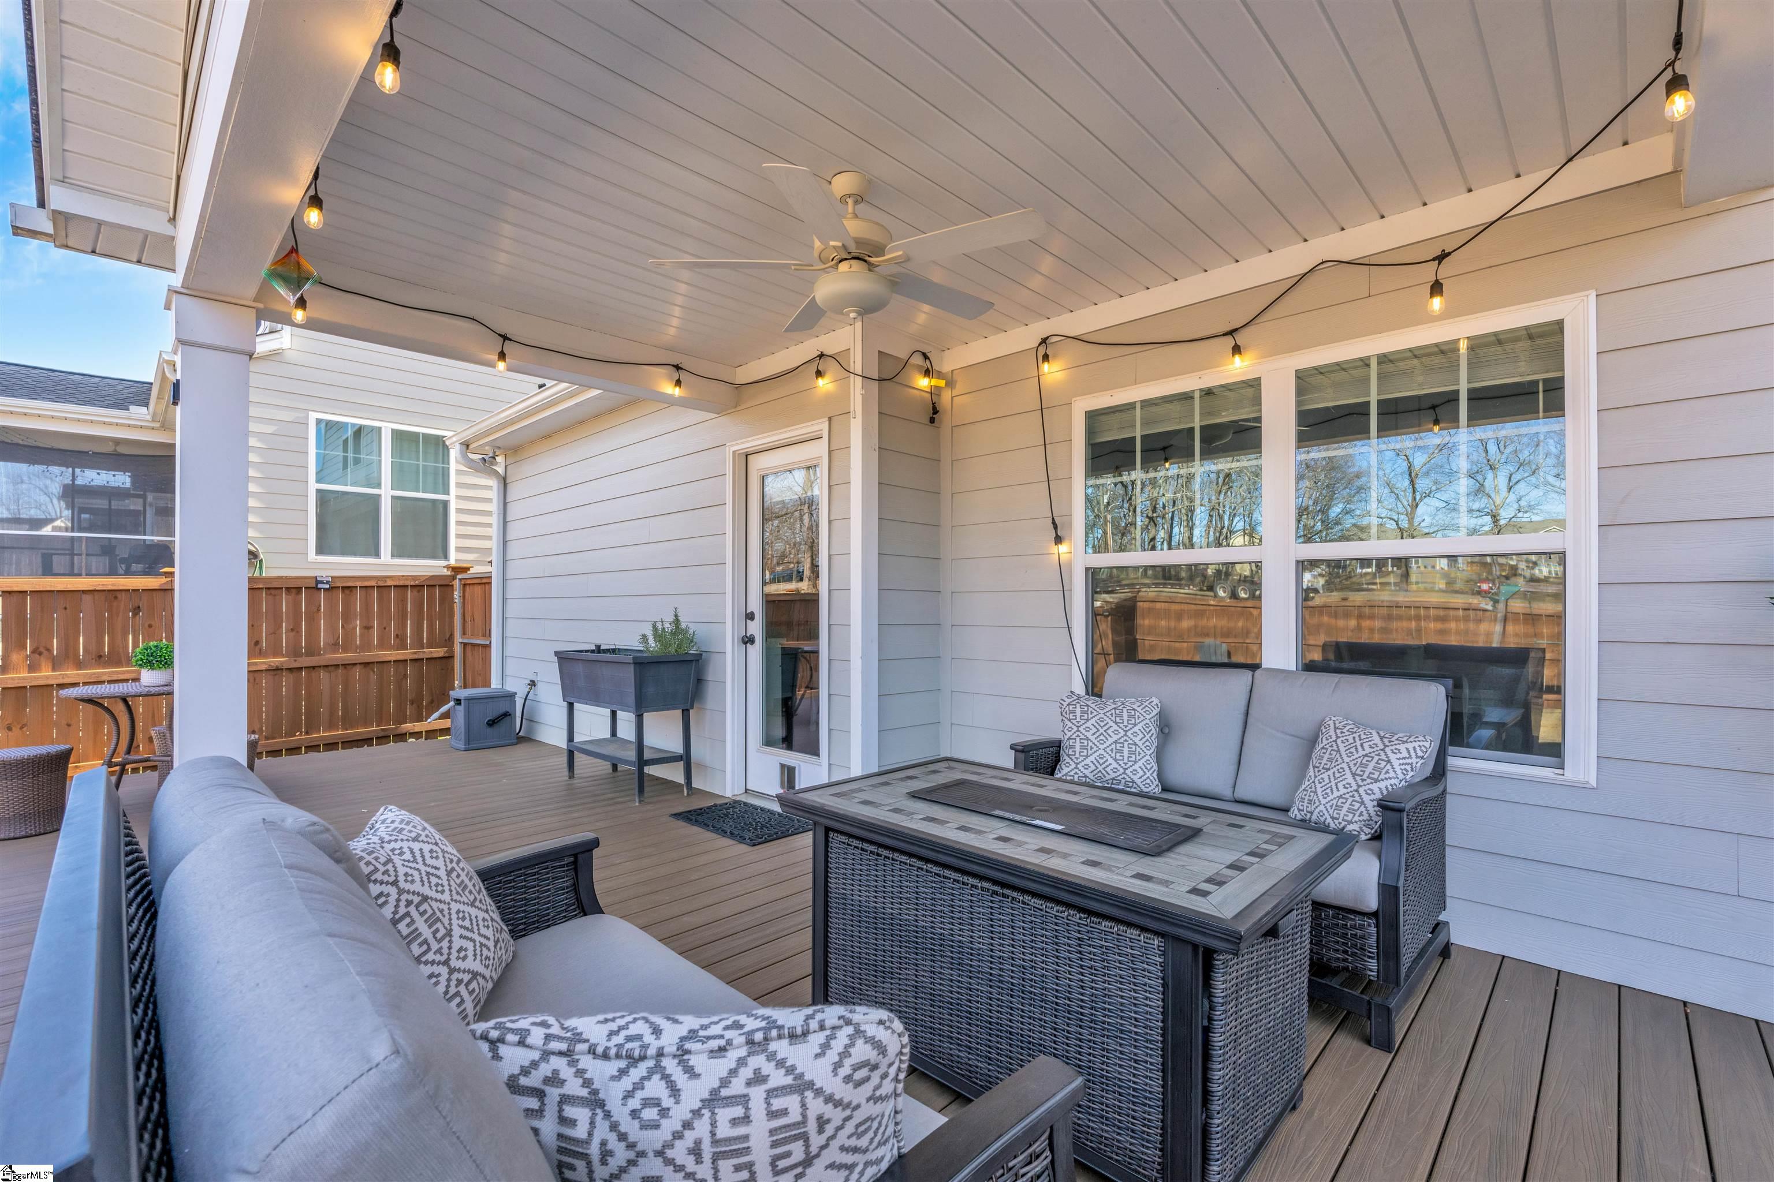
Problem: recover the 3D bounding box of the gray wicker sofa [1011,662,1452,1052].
[{"bbox_3d":[1.145,0.736,2.724,1.242,0.910,0.835,-1,-1,45],"label":"gray wicker sofa"}]

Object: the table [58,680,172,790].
[{"bbox_3d":[-3.890,0.857,4.100,0.590,0.715,0.590,-1,-1,45],"label":"table"}]

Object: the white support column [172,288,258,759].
[{"bbox_3d":[-2.609,0.040,3.048,0.240,2.310,0.240,-1,-1,45],"label":"white support column"}]

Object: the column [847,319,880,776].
[{"bbox_3d":[-0.113,-0.062,3.958,0.105,2.550,0.115,-1,-1,45],"label":"column"}]

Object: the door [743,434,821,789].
[{"bbox_3d":[-0.535,0.185,4.458,0.795,2.025,0.055,-1,-1,45],"label":"door"}]

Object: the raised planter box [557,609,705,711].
[{"bbox_3d":[-1.644,0.415,4.981,1.030,0.605,0.455,-1,-1,43],"label":"raised planter box"}]

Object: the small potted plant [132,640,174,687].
[{"bbox_3d":[-3.830,0.385,4.141,0.196,0.230,0.196,-1,-1,45],"label":"small potted plant"}]

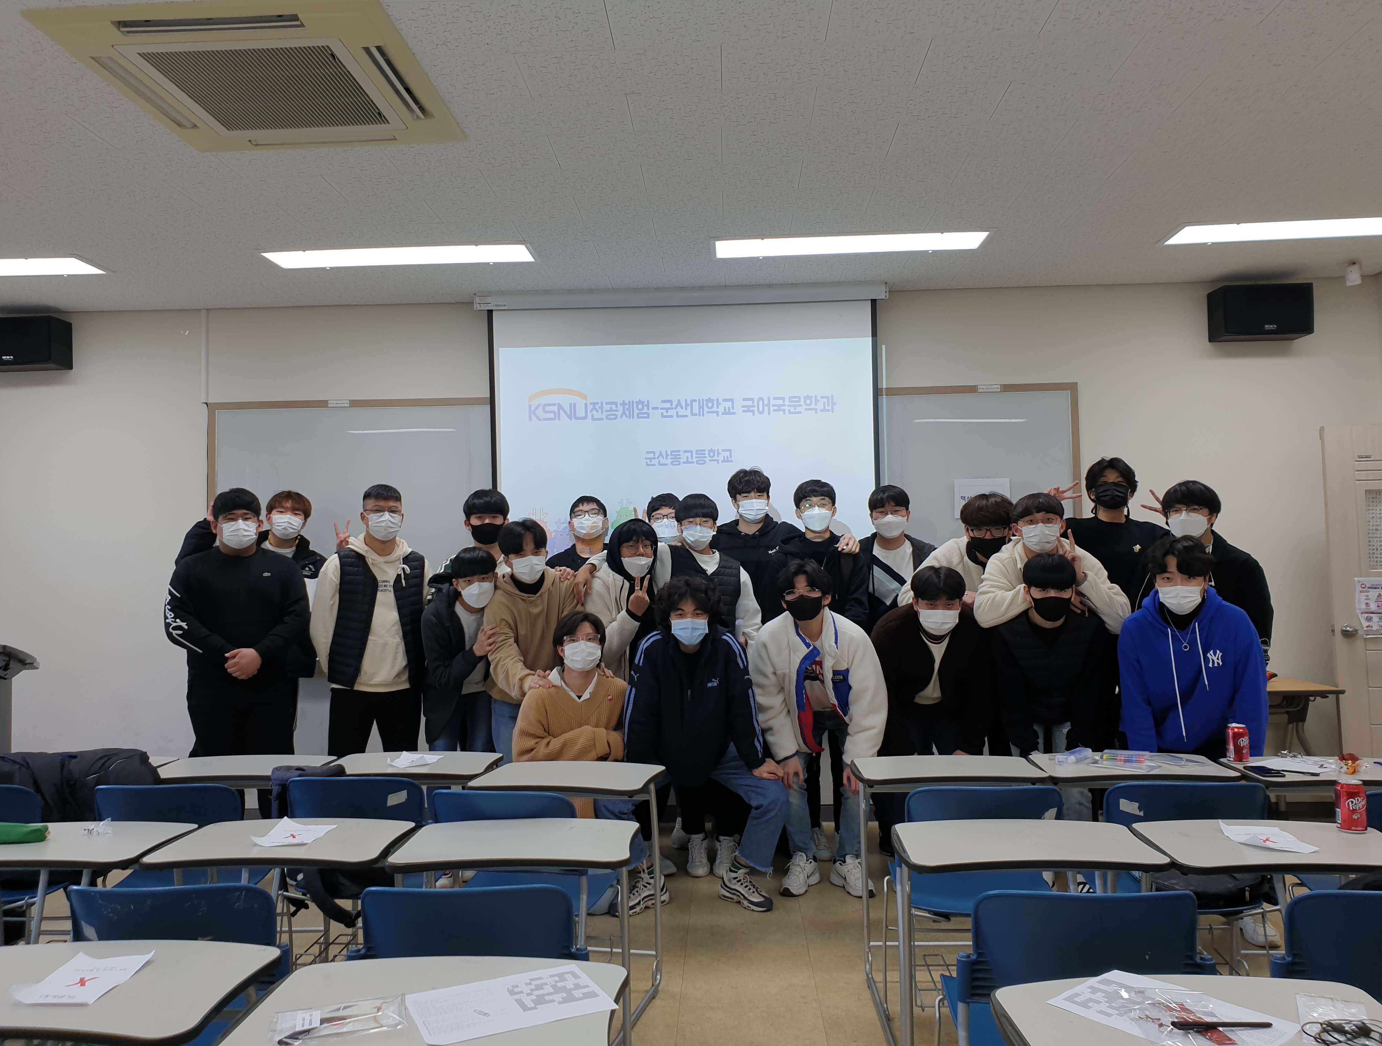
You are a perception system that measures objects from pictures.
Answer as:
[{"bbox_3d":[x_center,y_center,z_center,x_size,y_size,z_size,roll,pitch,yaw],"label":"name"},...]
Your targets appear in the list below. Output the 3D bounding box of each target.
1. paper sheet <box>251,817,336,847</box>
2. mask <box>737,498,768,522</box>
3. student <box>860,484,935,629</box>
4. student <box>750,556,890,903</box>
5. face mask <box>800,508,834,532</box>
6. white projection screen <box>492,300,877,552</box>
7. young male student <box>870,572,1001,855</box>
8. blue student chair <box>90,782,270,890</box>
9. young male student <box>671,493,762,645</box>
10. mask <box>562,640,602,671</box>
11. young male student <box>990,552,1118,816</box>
[{"bbox_3d":[-1.071,0.834,2.837,0.160,0.030,0.220,-1,-1,2],"label":"paper sheet"},{"bbox_3d":[0.297,-0.060,5.016,0.150,0.115,0.085,-1,-5,-4],"label":"mask"},{"bbox_3d":[1.023,0.694,5.149,0.500,1.772,0.330,-1,-2,7],"label":"student"},{"bbox_3d":[0.548,0.862,4.559,0.570,1.417,0.680,-1,-2,5],"label":"student"},{"bbox_3d":[0.604,-0.016,5.030,0.155,0.120,0.090,-2,-2,6],"label":"face mask"},{"bbox_3d":[-0.029,-0.420,5.650,2.060,1.500,0.050,-1,-2,1],"label":"white projection screen"},{"bbox_3d":[1.076,0.869,4.541,0.580,1.380,0.680,-2,-2,9],"label":"young male student"},{"bbox_3d":[-1.627,1.207,3.420,0.480,0.810,0.520,-1,-2,-6],"label":"blue student chair"},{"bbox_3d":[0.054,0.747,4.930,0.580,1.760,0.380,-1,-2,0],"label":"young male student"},{"bbox_3d":[-0.442,0.539,4.252,0.155,0.122,0.080,-1,-2,-8],"label":"mask"},{"bbox_3d":[1.450,0.831,4.166,0.490,1.430,0.560,-1,-1,5],"label":"young male student"}]

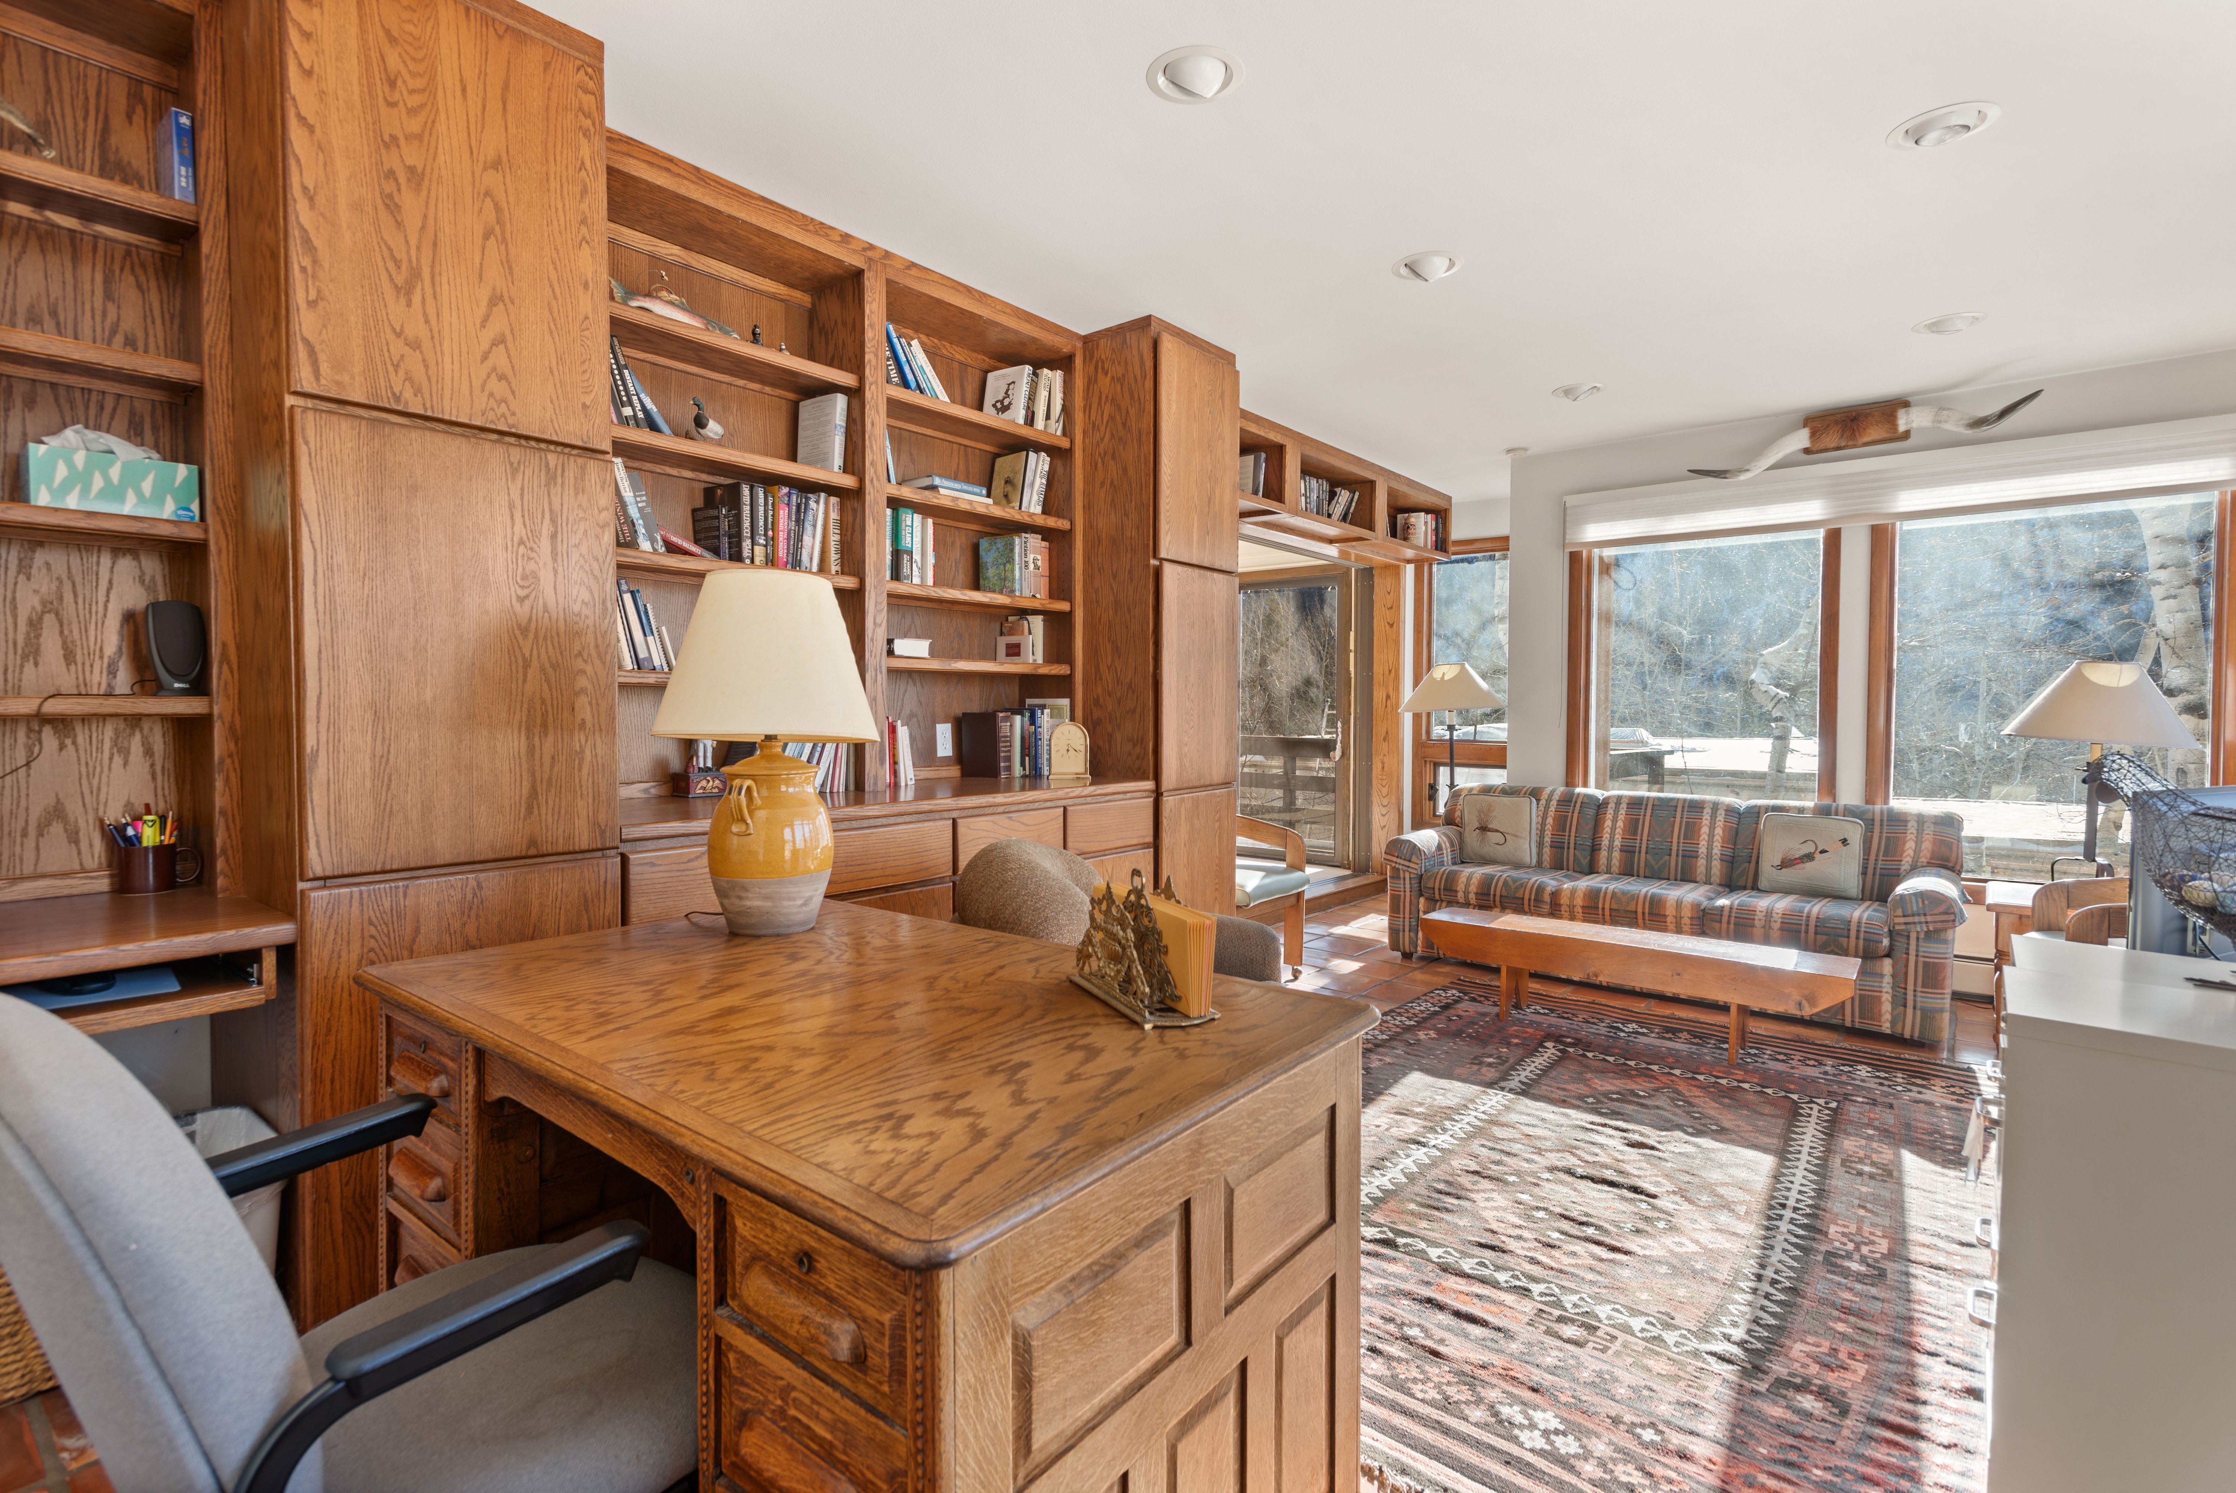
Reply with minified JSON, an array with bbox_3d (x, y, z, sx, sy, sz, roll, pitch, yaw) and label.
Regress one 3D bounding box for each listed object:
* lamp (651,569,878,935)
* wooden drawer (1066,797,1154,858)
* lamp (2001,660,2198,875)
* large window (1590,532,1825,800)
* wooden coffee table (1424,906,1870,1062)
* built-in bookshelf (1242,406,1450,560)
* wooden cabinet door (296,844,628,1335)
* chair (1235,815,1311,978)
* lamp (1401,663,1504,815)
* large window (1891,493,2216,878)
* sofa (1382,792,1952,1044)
[{"bbox_3d":[-0.674,0.000,2.041,0.412,0.675,0.412,1,2,39],"label":"lamp"},{"bbox_3d":[-0.163,0.245,3.466,0.380,0.143,0.435,2,2,38],"label":"wooden drawer"},{"bbox_3d":[3.406,0.115,3.670,0.527,0.807,0.527,1,2,39],"label":"lamp"},{"bbox_3d":[2.749,-0.219,4.999,0.982,1.488,0.080,1,2,39],"label":"large window"},{"bbox_3d":[1.782,0.863,3.787,1.437,0.355,0.258,1,2,42],"label":"wooden coffee table"},{"bbox_3d":[0.987,-1.267,5.293,0.280,0.384,2.822,1,2,39],"label":"built-in bookshelf"},{"bbox_3d":[-1.175,0.622,1.953,0.029,0.790,0.527,1,2,39],"label":"wooden cabinet door"},{"bbox_3d":[0.461,0.634,4.574,0.595,0.779,0.595,1,2,36],"label":"chair"},{"bbox_3d":[1.878,-0.047,5.927,0.532,0.836,0.532,1,2,39],"label":"lamp"},{"bbox_3d":[3.704,-0.201,4.223,0.985,1.500,0.080,1,2,39],"label":"large window"},{"bbox_3d":[2.348,0.612,4.565,2.153,0.813,0.893,1,2,44],"label":"sofa"}]

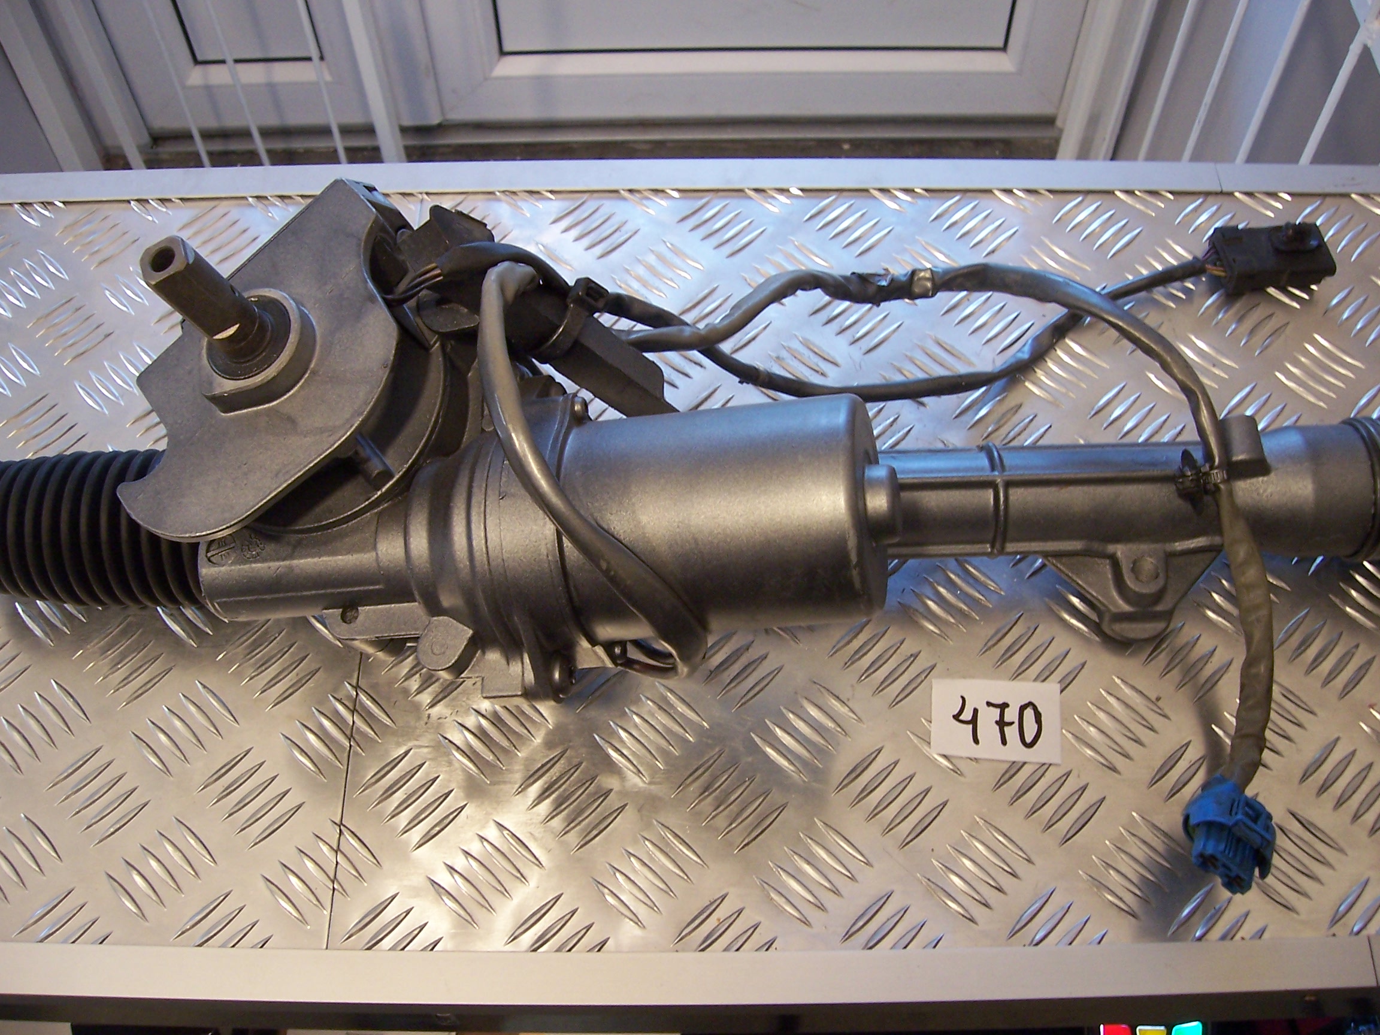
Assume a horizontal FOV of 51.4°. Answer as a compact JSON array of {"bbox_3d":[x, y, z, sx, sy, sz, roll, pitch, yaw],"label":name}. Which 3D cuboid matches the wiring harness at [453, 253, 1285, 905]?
[{"bbox_3d":[0.067,-0.013,0.508,0.304,0.105,0.269,0,60,0],"label":"wiring harness"}]

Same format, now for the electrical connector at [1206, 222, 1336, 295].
[{"bbox_3d":[0.252,-0.114,0.618,0.046,0.017,0.028,-4,60,-3],"label":"electrical connector"}]

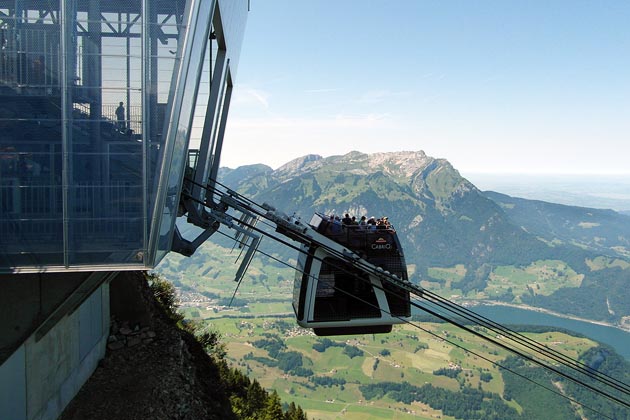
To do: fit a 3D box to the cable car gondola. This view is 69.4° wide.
[{"bbox_3d":[1.580,2.890,21.600,5.050,5.100,2.750,-1,6,-9],"label":"cable car gondola"}]

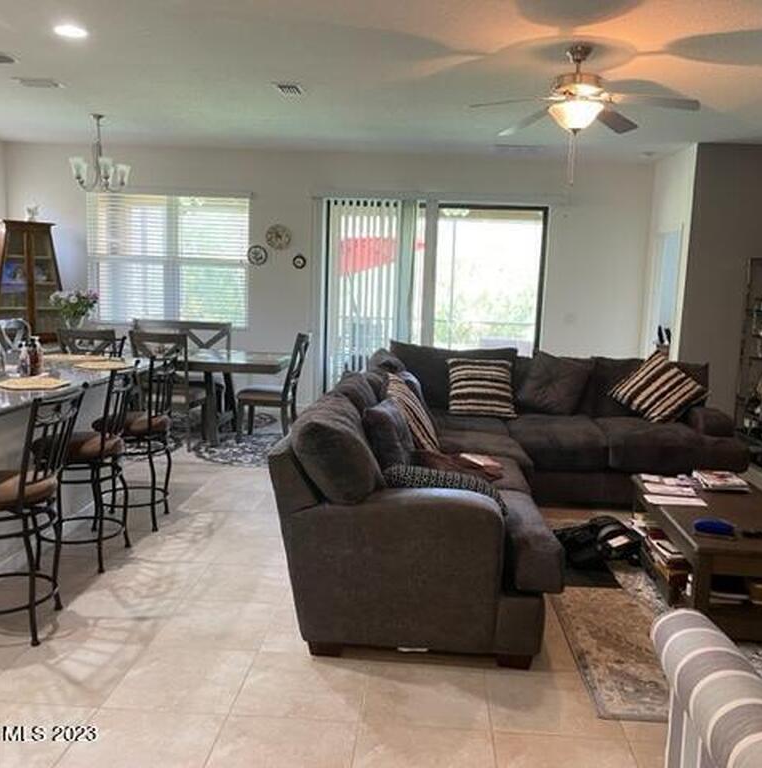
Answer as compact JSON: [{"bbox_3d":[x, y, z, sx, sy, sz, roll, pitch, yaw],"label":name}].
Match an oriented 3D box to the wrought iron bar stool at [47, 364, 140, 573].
[{"bbox_3d":[-1.563,0.417,4.100,0.505,1.060,0.455,2,8,3],"label":"wrought iron bar stool"}]

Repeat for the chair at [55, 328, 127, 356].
[{"bbox_3d":[-2.583,0.009,6.976,0.475,1.030,0.586,1,8,-4],"label":"chair"}]

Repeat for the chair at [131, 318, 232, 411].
[{"bbox_3d":[-2.257,-0.178,8.414,1.090,0.960,0.580,2,8,3],"label":"chair"}]

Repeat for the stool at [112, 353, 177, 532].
[{"bbox_3d":[-1.532,0.339,4.653,0.490,1.030,0.430,2,8,3],"label":"stool"}]

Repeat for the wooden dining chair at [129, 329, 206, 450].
[{"bbox_3d":[-1.847,0.052,6.730,0.480,1.000,0.580,3,8,8],"label":"wooden dining chair"}]

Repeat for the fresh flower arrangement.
[{"bbox_3d":[-2.812,-0.598,7.096,0.430,0.530,0.430,2,8,3],"label":"fresh flower arrangement"}]

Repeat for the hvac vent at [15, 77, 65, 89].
[{"bbox_3d":[-2.433,-2.142,5.497,0.333,0.025,0.242,2,8,3],"label":"hvac vent"}]

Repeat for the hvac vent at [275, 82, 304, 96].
[{"bbox_3d":[-0.661,-2.119,5.559,0.190,0.020,0.370,2,8,3],"label":"hvac vent"}]

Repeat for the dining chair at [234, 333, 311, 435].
[{"bbox_3d":[-1.030,0.015,7.332,0.606,1.030,0.465,2,8,3],"label":"dining chair"}]

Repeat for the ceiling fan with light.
[{"bbox_3d":[1.099,-1.497,4.297,1.262,0.737,1.262,2,8,3],"label":"ceiling fan with light"}]

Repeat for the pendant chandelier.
[{"bbox_3d":[-2.460,-1.996,6.726,0.560,0.660,0.560,2,8,3],"label":"pendant chandelier"}]

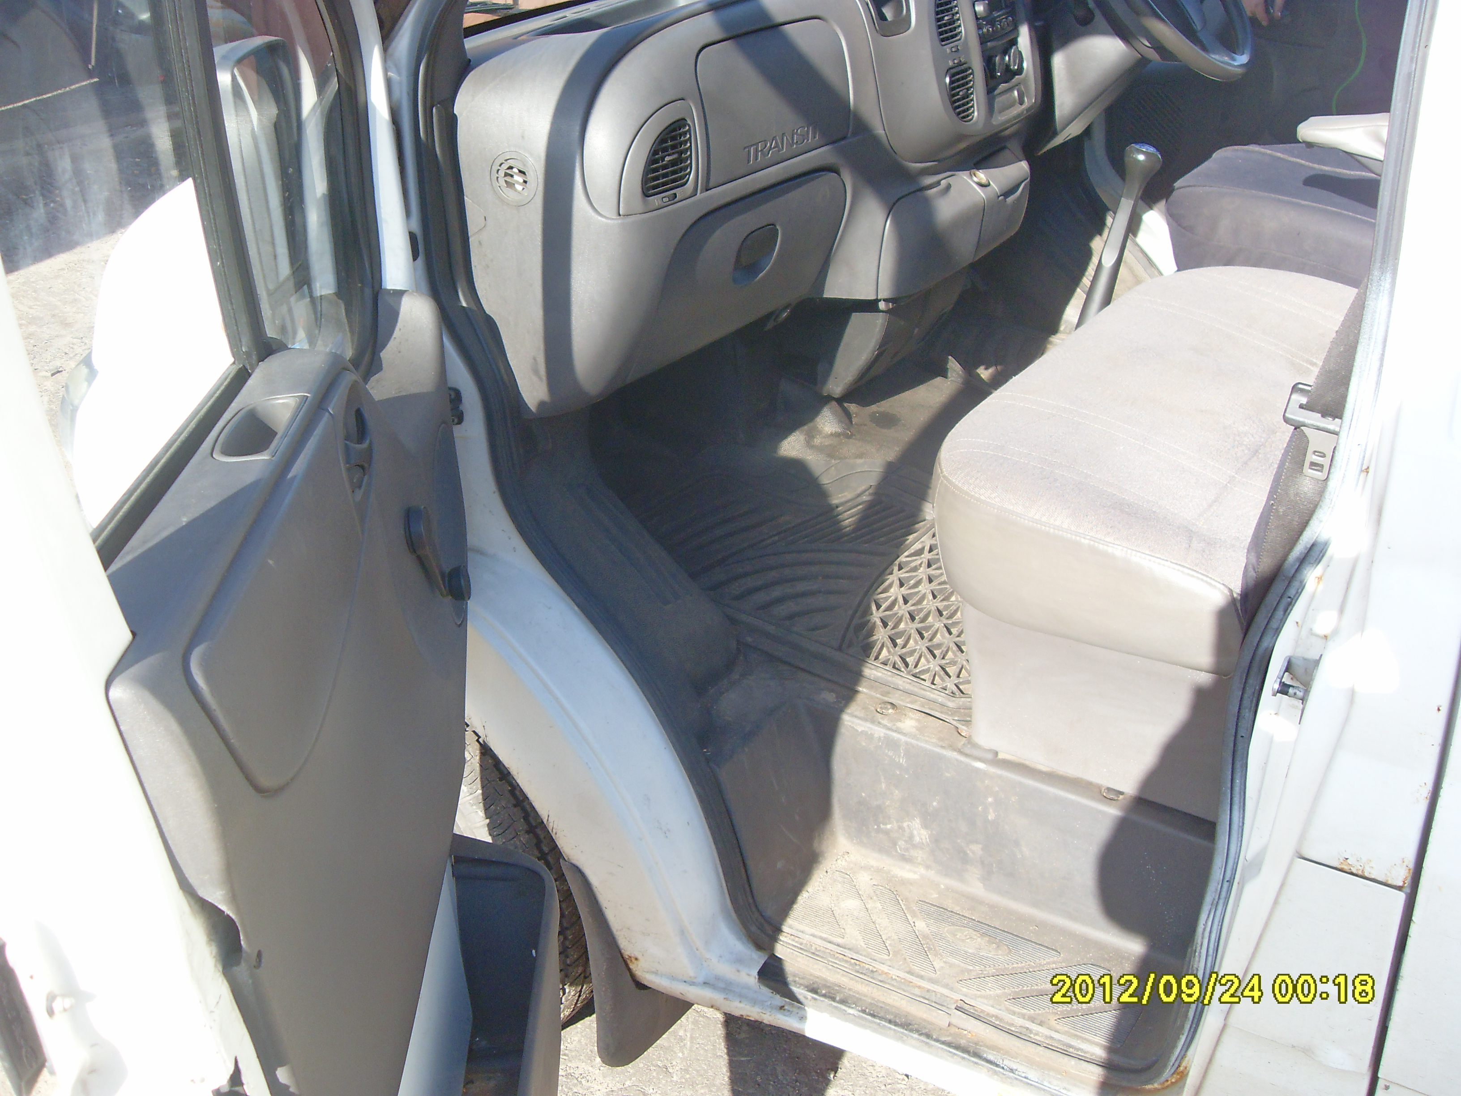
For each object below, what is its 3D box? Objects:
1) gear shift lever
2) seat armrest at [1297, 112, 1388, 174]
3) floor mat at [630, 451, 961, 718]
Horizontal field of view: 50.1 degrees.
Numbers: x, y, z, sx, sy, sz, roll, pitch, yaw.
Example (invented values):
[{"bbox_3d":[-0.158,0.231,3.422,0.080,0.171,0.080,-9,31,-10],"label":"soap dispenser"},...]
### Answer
[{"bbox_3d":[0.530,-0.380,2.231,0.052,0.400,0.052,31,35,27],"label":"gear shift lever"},{"bbox_3d":[0.928,-0.546,2.099,0.300,0.065,0.060,15,32,35],"label":"seat armrest"},{"bbox_3d":[0.172,-0.005,2.237,0.710,0.030,0.560,19,35,40],"label":"floor mat"}]

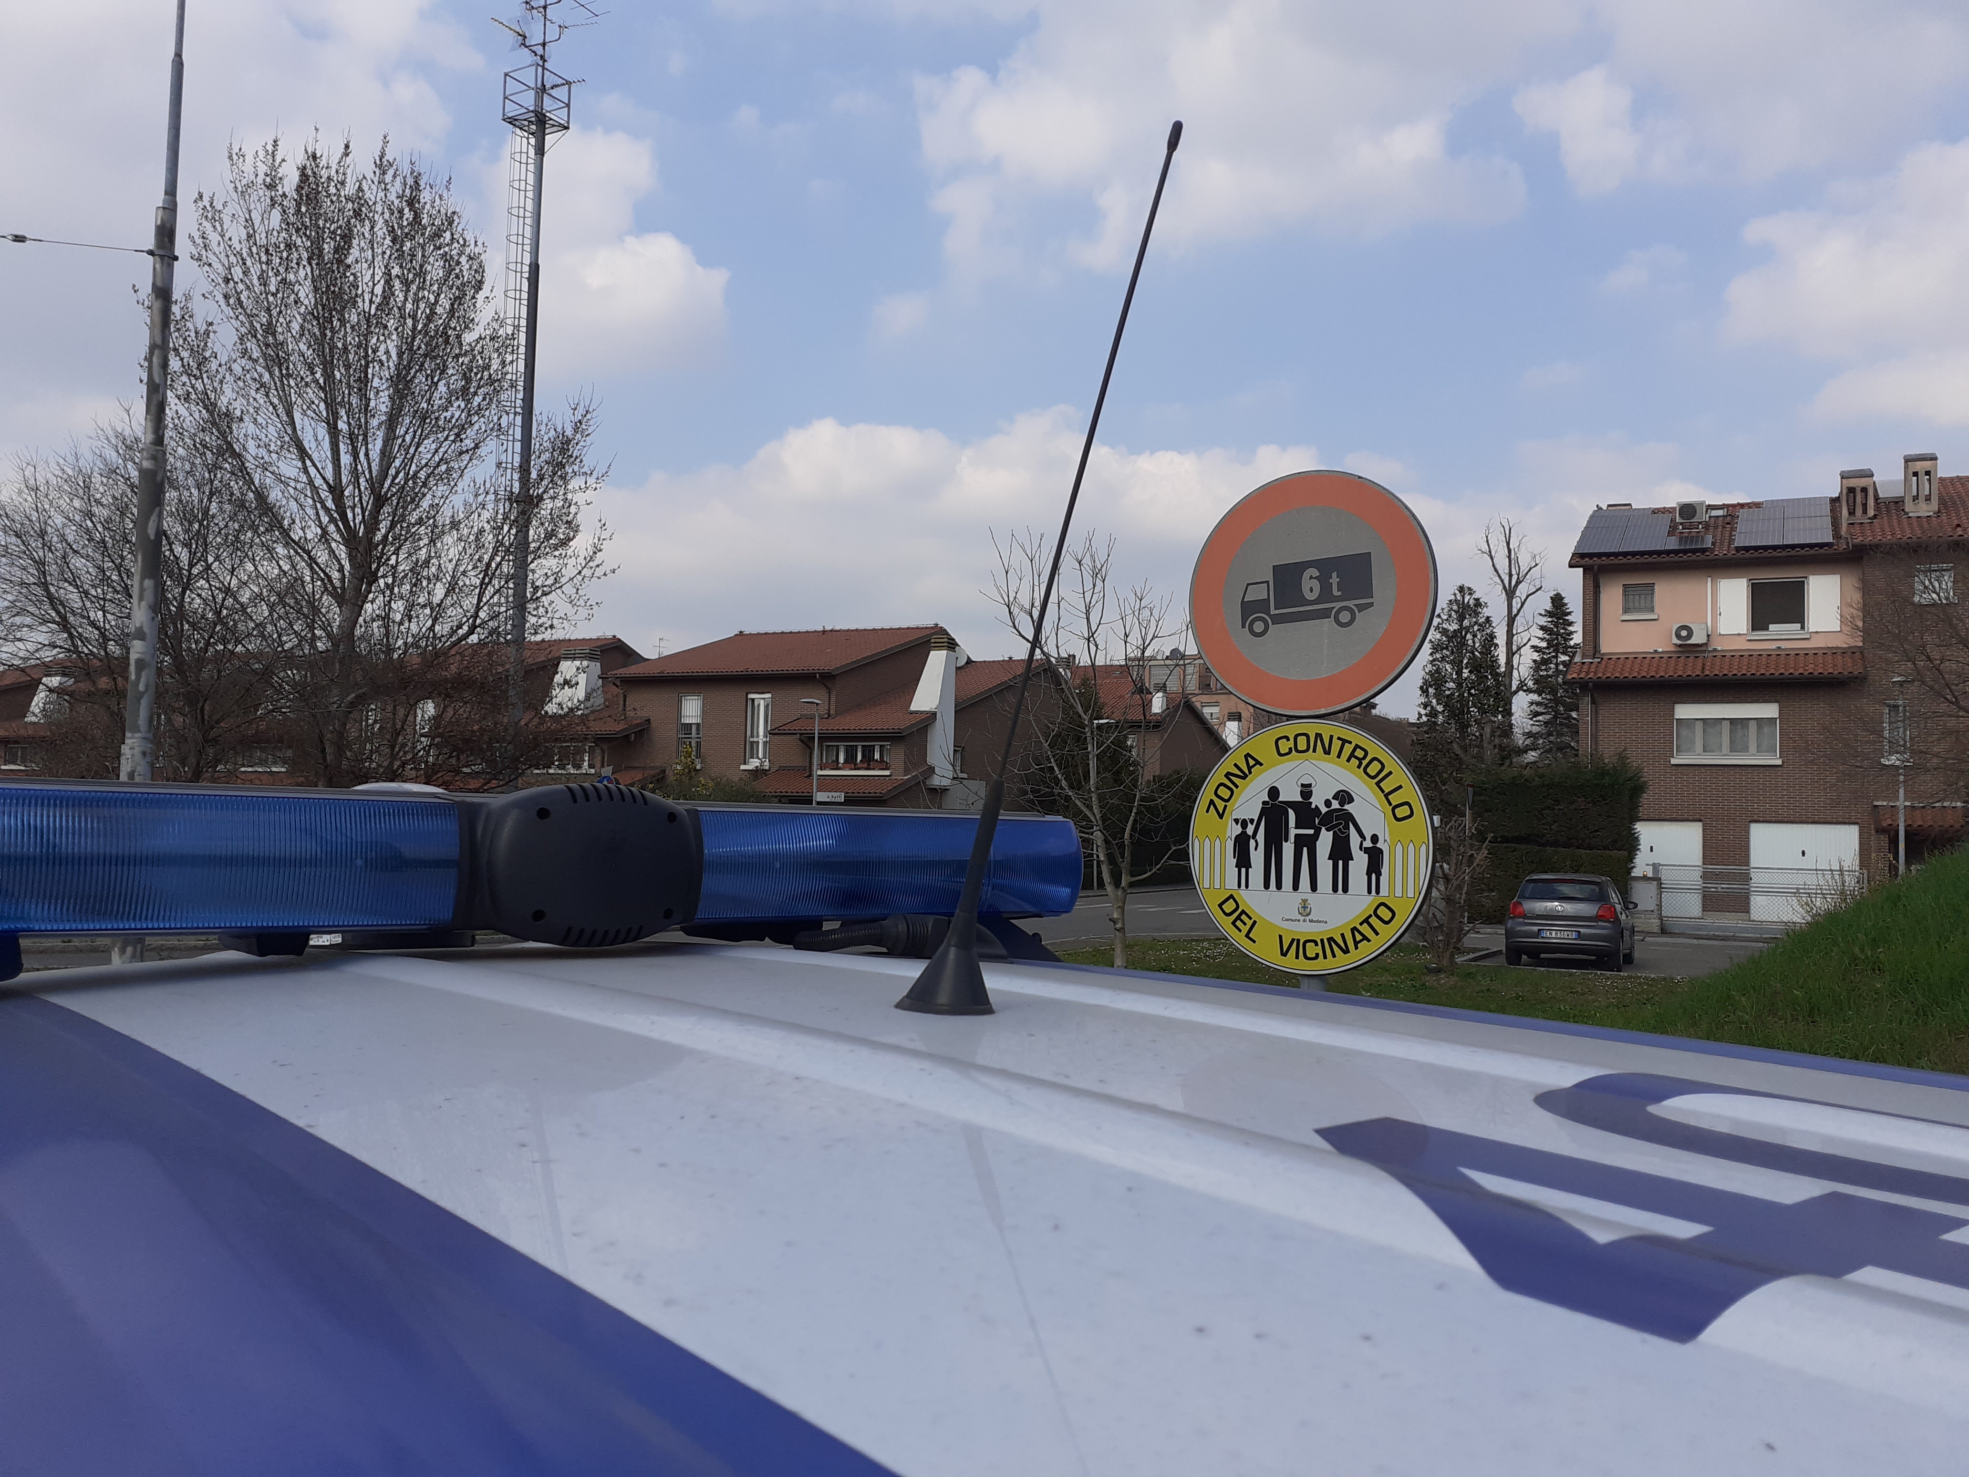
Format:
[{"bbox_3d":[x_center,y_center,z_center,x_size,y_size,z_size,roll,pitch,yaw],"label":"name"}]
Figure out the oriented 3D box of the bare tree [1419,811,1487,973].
[{"bbox_3d":[6.900,2.240,22.700,1.150,2.350,1.150,0,-4,26],"label":"bare tree"}]

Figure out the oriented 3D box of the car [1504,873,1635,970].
[{"bbox_3d":[9.400,2.880,24.520,1.700,1.460,3.970,0,-4,26],"label":"car"}]

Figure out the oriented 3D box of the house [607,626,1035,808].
[{"bbox_3d":[-5.000,0.380,55.400,12.200,9.100,14.000,0,-4,25],"label":"house"}]

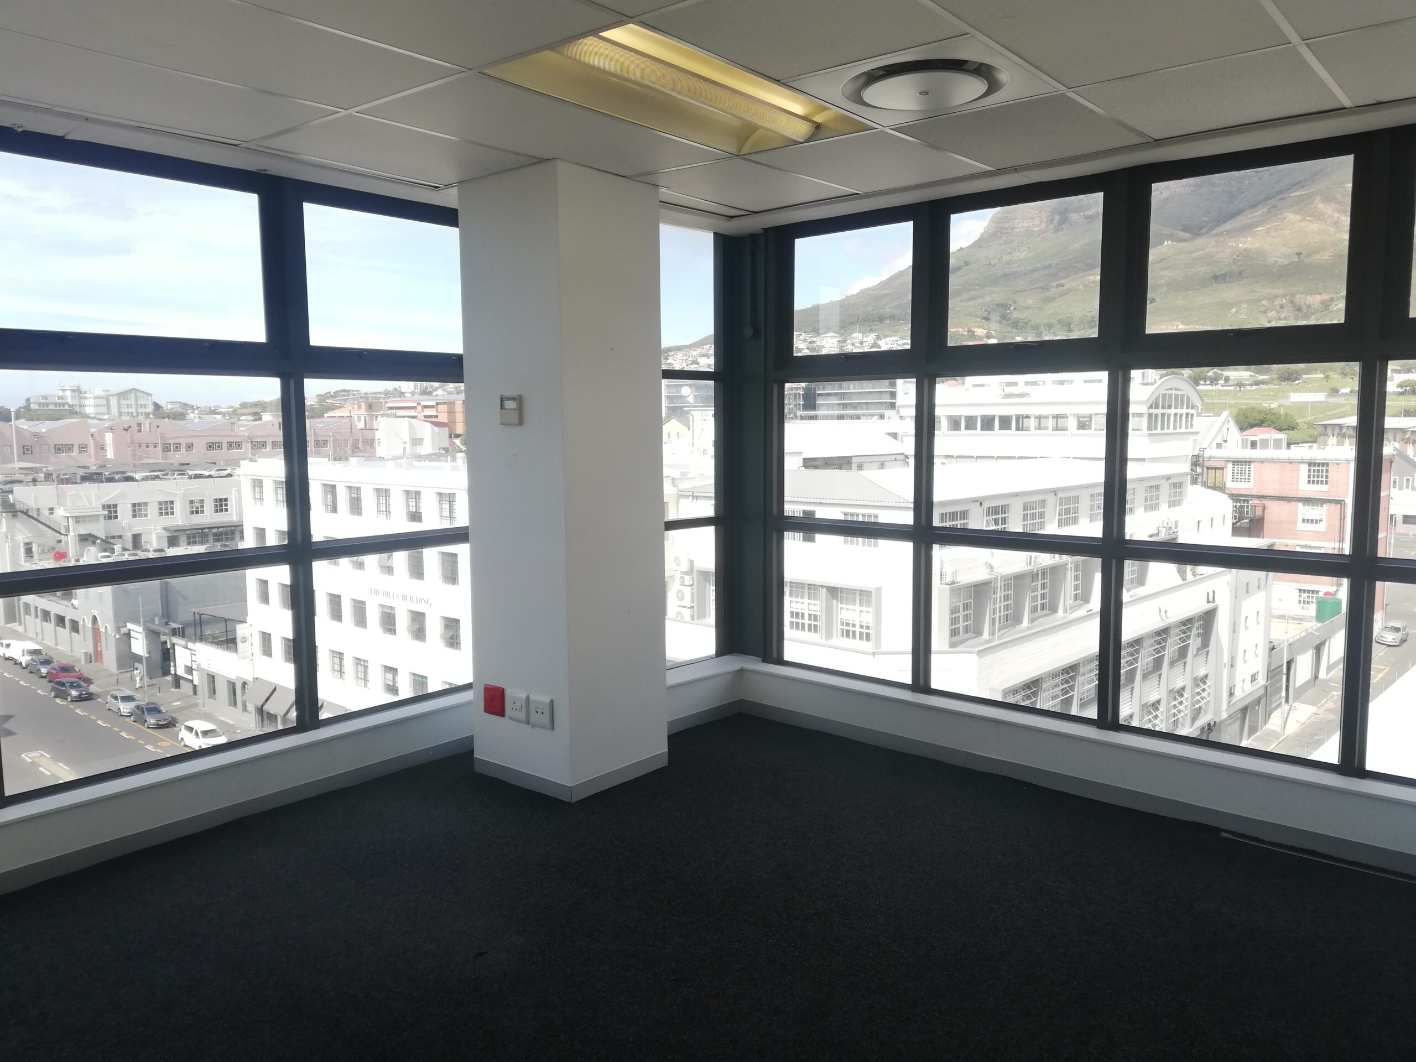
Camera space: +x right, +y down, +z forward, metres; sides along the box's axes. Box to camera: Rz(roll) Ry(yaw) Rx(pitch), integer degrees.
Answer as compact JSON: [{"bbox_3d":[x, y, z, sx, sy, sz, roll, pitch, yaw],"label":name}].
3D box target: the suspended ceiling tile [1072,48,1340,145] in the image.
[{"bbox_3d":[1.523,-1.306,3.199,0.576,0.020,0.768,5,8,39],"label":"suspended ceiling tile"}]

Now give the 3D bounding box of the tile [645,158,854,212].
[{"bbox_3d":[0.161,-1.423,4.371,0.576,0.020,0.870,5,8,39],"label":"tile"}]

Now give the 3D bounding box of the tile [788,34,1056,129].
[{"bbox_3d":[0.618,-1.286,3.040,0.576,0.020,0.576,5,8,39],"label":"tile"}]

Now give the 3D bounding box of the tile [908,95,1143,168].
[{"bbox_3d":[1.073,-1.346,3.595,0.576,0.020,0.816,5,8,39],"label":"tile"}]

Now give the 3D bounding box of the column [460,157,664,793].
[{"bbox_3d":[-0.591,-0.191,4.433,0.592,2.435,0.564,5,8,39],"label":"column"}]

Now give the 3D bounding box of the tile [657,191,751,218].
[{"bbox_3d":[-0.060,-1.456,4.701,0.138,0.020,0.696,5,8,39],"label":"tile"}]

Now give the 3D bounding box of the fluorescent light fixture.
[{"bbox_3d":[-0.036,-1.333,3.183,0.576,0.090,1.176,5,8,39],"label":"fluorescent light fixture"}]

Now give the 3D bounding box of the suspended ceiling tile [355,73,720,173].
[{"bbox_3d":[-0.501,-1.335,3.564,0.576,0.020,1.176,5,8,39],"label":"suspended ceiling tile"}]

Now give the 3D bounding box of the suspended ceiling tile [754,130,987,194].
[{"bbox_3d":[0.618,-1.384,3.984,0.576,0.020,0.846,5,8,39],"label":"suspended ceiling tile"}]

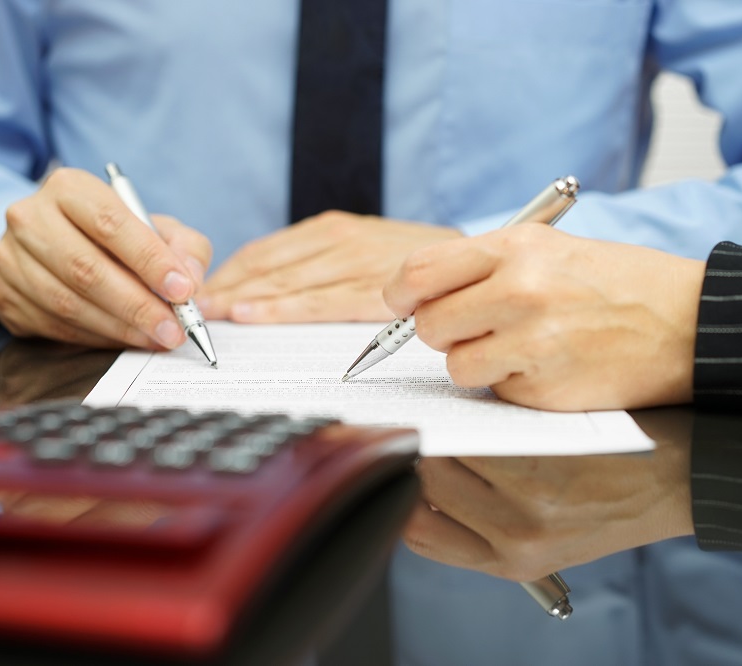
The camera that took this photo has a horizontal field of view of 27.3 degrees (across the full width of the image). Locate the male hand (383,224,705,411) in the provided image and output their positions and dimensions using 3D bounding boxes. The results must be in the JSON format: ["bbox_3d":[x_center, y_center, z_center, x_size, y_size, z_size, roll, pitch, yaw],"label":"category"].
[{"bbox_3d":[0.070,-0.011,0.620,0.132,0.068,0.078,2,10,14],"label":"male hand"}]

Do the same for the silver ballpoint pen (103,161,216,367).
[{"bbox_3d":[-0.097,-0.033,0.705,0.011,0.013,0.135,-7,50,-33],"label":"silver ballpoint pen"}]

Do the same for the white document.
[{"bbox_3d":[-0.009,0.015,0.661,0.210,0.003,0.297,0,10,-1],"label":"white document"}]

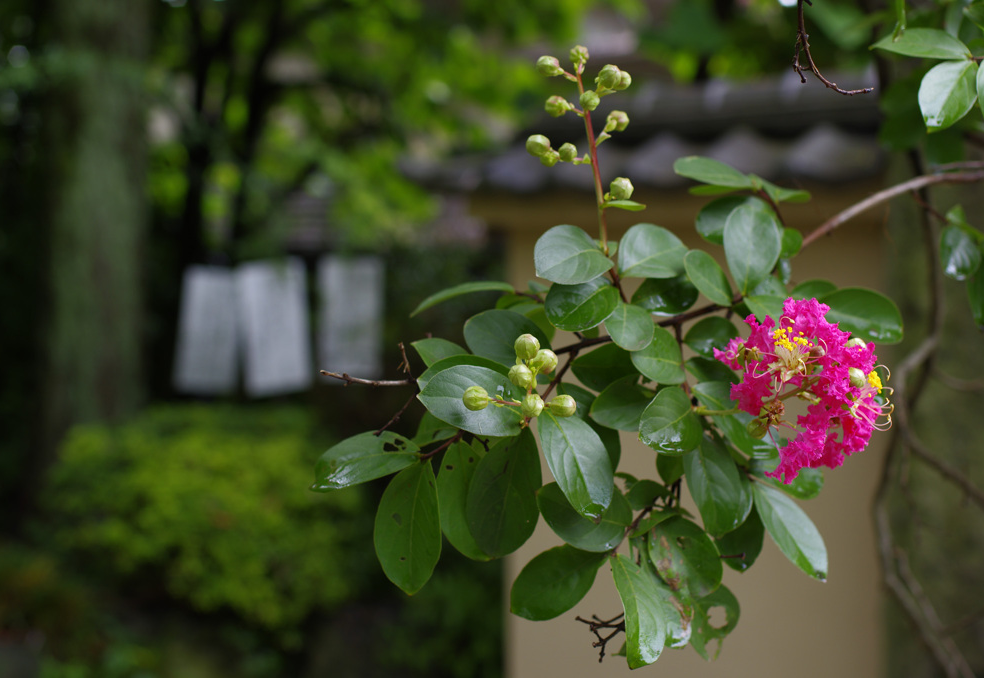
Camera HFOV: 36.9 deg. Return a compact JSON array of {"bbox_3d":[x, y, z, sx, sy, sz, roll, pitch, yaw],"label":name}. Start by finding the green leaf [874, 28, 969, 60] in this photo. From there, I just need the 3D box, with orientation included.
[{"bbox_3d":[0.178,-0.122,0.610,0.046,0.019,0.006,1,-42,-15],"label":"green leaf"}]

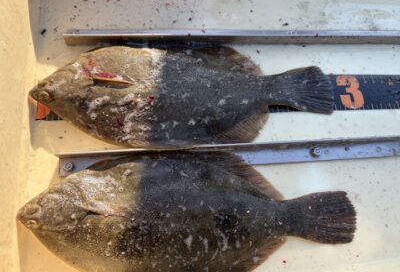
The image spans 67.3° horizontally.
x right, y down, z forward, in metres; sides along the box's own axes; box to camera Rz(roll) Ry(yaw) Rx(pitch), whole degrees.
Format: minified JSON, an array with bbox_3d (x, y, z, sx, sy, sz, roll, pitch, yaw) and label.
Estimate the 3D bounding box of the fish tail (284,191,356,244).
[{"bbox_3d":[0.110,0.075,0.275,0.070,0.014,0.048,0,77,-8],"label":"fish tail"}]

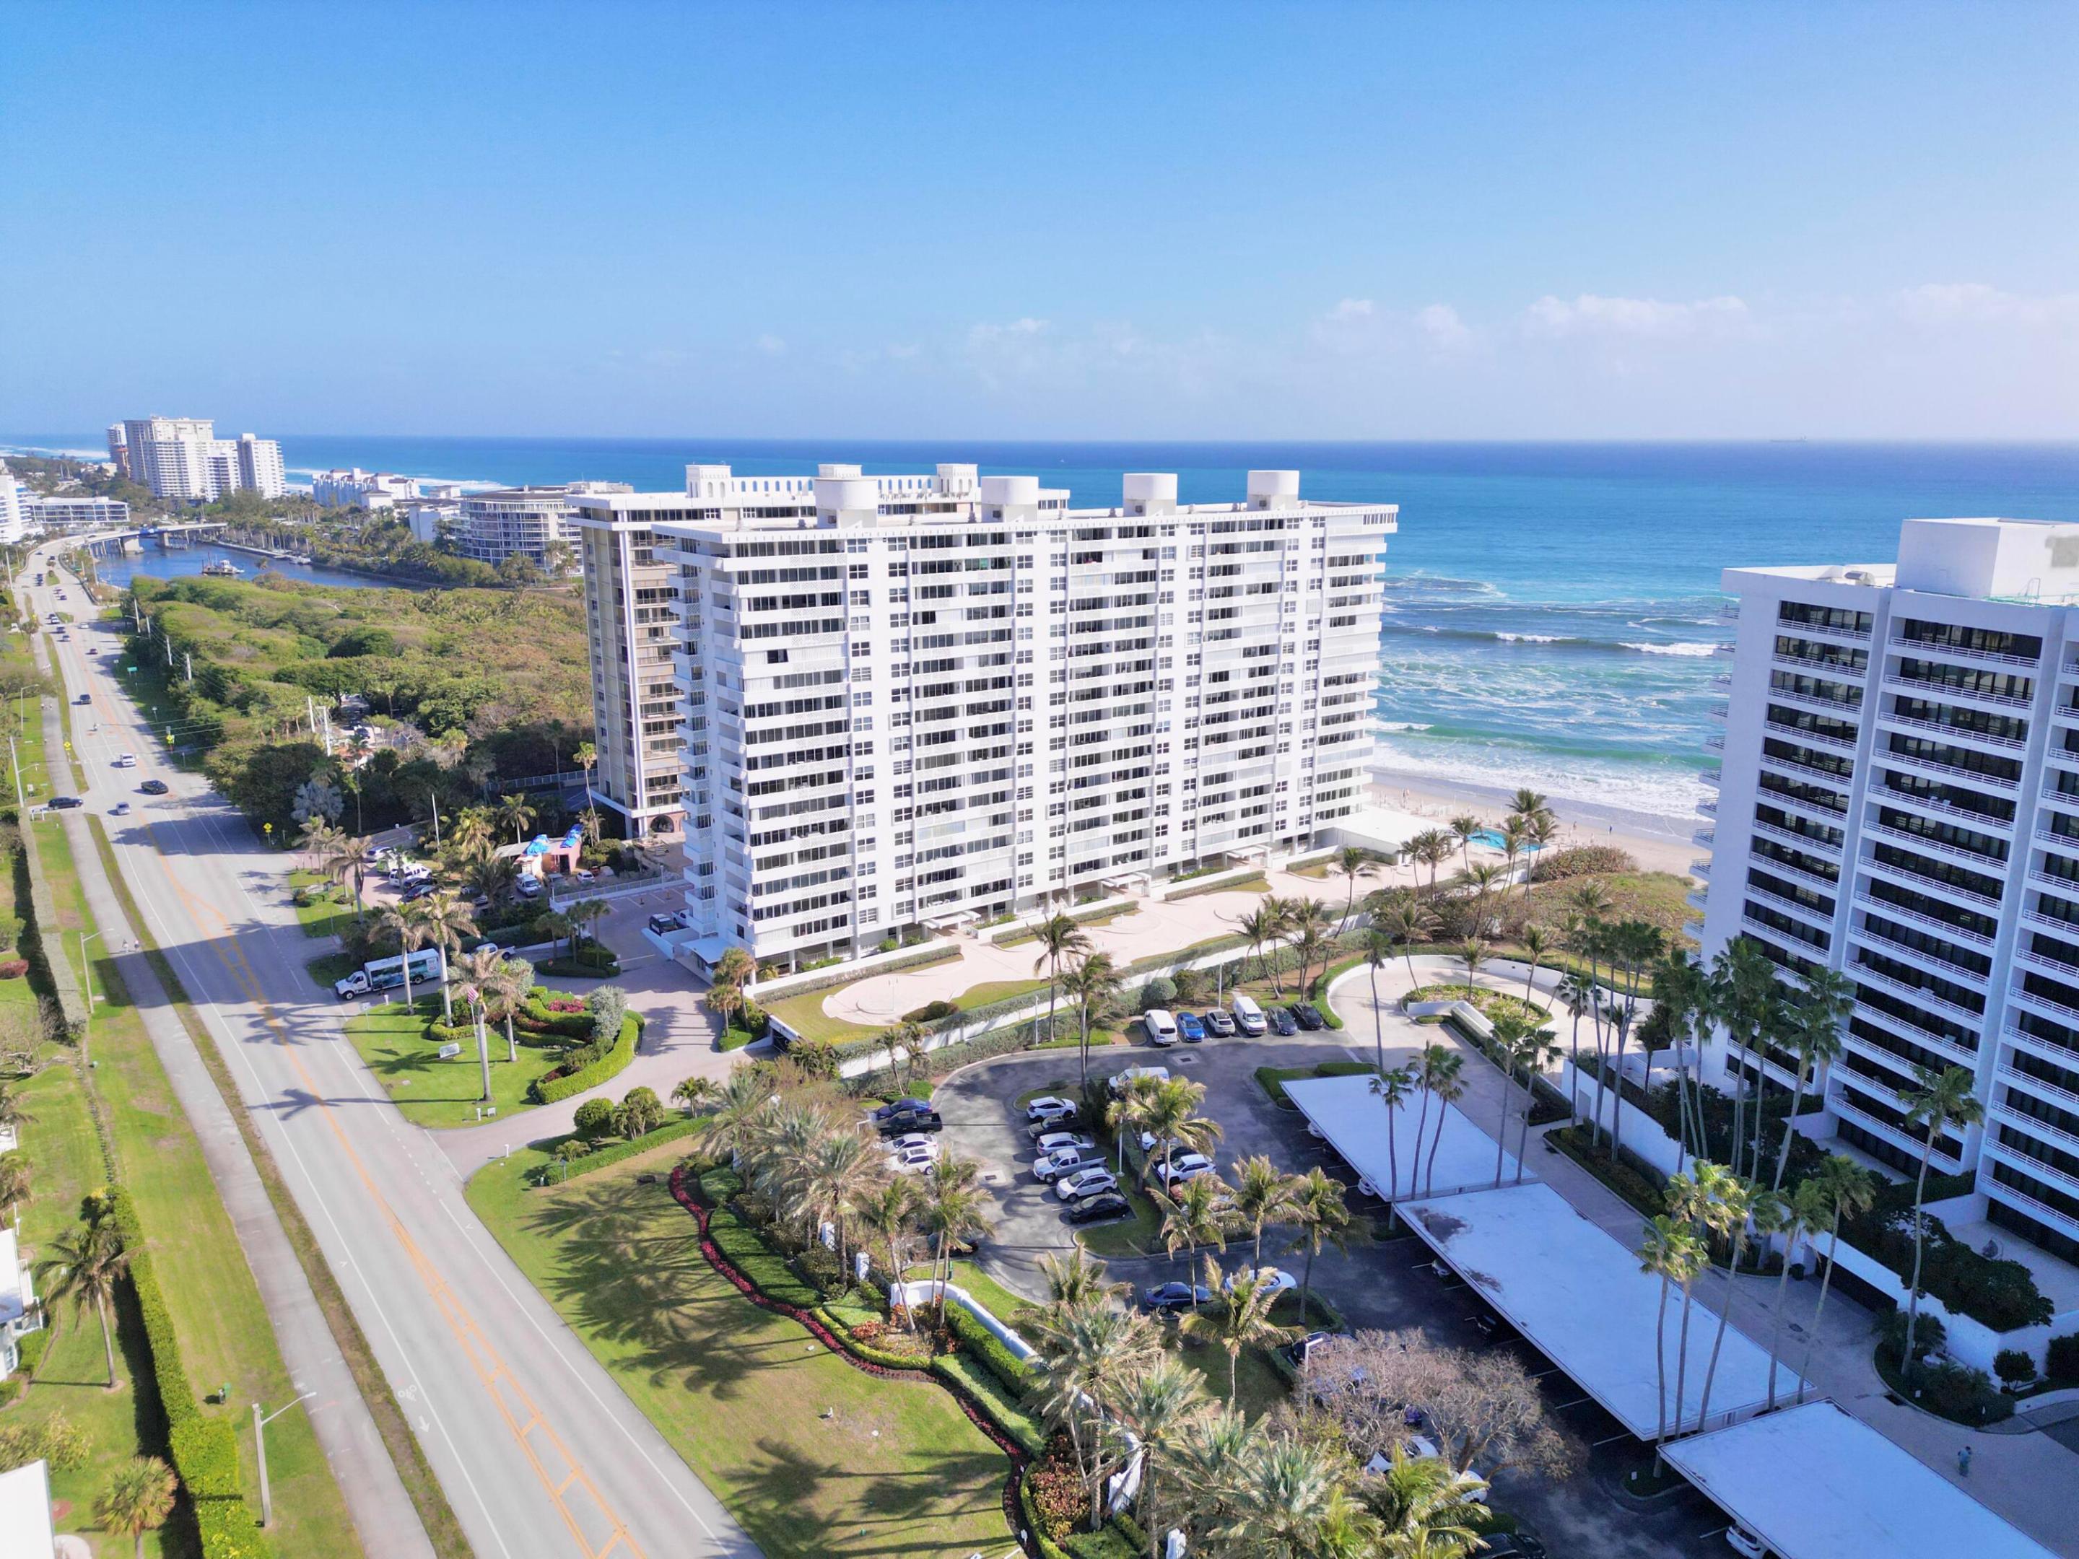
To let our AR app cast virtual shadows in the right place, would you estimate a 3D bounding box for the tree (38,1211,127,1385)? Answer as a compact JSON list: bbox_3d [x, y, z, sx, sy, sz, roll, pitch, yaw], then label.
[{"bbox_3d":[-57.012,31.556,86.955,5.700,11.714,5.700,-10,17,-35],"label":"tree"}]

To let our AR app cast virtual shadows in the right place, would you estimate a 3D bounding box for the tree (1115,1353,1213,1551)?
[{"bbox_3d":[6.044,33.663,70.383,5.200,12.790,5.200,0,13,0],"label":"tree"}]

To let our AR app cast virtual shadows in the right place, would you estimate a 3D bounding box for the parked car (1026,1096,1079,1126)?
[{"bbox_3d":[1.065,28.121,123.370,4.350,1.620,1.800,-3,14,-15],"label":"parked car"}]

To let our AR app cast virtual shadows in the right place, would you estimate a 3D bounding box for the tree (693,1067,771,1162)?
[{"bbox_3d":[-22.730,26.762,108.990,6.400,10.882,6.400,-3,14,-12],"label":"tree"}]

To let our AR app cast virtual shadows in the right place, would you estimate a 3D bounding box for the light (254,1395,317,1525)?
[{"bbox_3d":[-40.159,36.167,77.093,3.336,7.436,0.400,-10,17,-36],"label":"light"}]

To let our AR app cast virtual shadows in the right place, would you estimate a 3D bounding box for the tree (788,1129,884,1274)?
[{"bbox_3d":[-13.330,29.386,97.365,6.200,10.500,6.200,0,13,0],"label":"tree"}]

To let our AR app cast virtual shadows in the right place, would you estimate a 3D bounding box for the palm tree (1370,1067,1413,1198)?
[{"bbox_3d":[25.788,26.872,103.783,3.100,12.400,3.100,0,13,0],"label":"palm tree"}]

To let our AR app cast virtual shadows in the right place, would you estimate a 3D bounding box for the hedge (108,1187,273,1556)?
[{"bbox_3d":[-54.022,34.744,89.487,2.500,1.500,49.000,-10,17,-37],"label":"hedge"}]

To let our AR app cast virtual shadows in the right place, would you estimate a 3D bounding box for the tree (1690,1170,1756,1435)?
[{"bbox_3d":[37.015,29.809,79.204,3.900,19.152,3.700,7,15,27],"label":"tree"}]

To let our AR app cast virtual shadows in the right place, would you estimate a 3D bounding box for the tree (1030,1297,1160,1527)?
[{"bbox_3d":[2.691,34.016,75.825,7.600,12.700,7.600,0,13,0],"label":"tree"}]

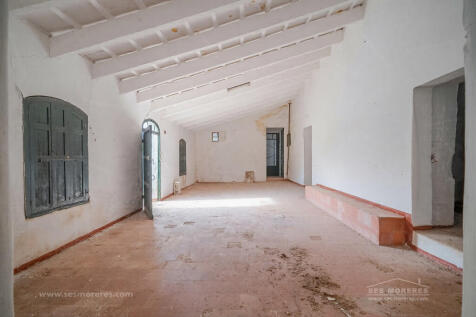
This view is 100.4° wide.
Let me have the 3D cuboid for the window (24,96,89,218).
[{"bbox_3d":[-2.290,-0.057,2.590,0.080,1.430,0.880,0,0,2],"label":"window"}]

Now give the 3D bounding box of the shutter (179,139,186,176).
[{"bbox_3d":[-2.140,-0.045,7.680,0.100,1.430,0.880,0,0,2],"label":"shutter"}]

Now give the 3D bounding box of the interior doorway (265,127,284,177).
[{"bbox_3d":[1.910,-0.270,10.050,0.890,2.440,0.200,0,0,2],"label":"interior doorway"}]

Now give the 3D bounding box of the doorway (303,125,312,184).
[{"bbox_3d":[2.560,-0.010,7.000,0.200,2.200,0.880,0,0,2],"label":"doorway"}]

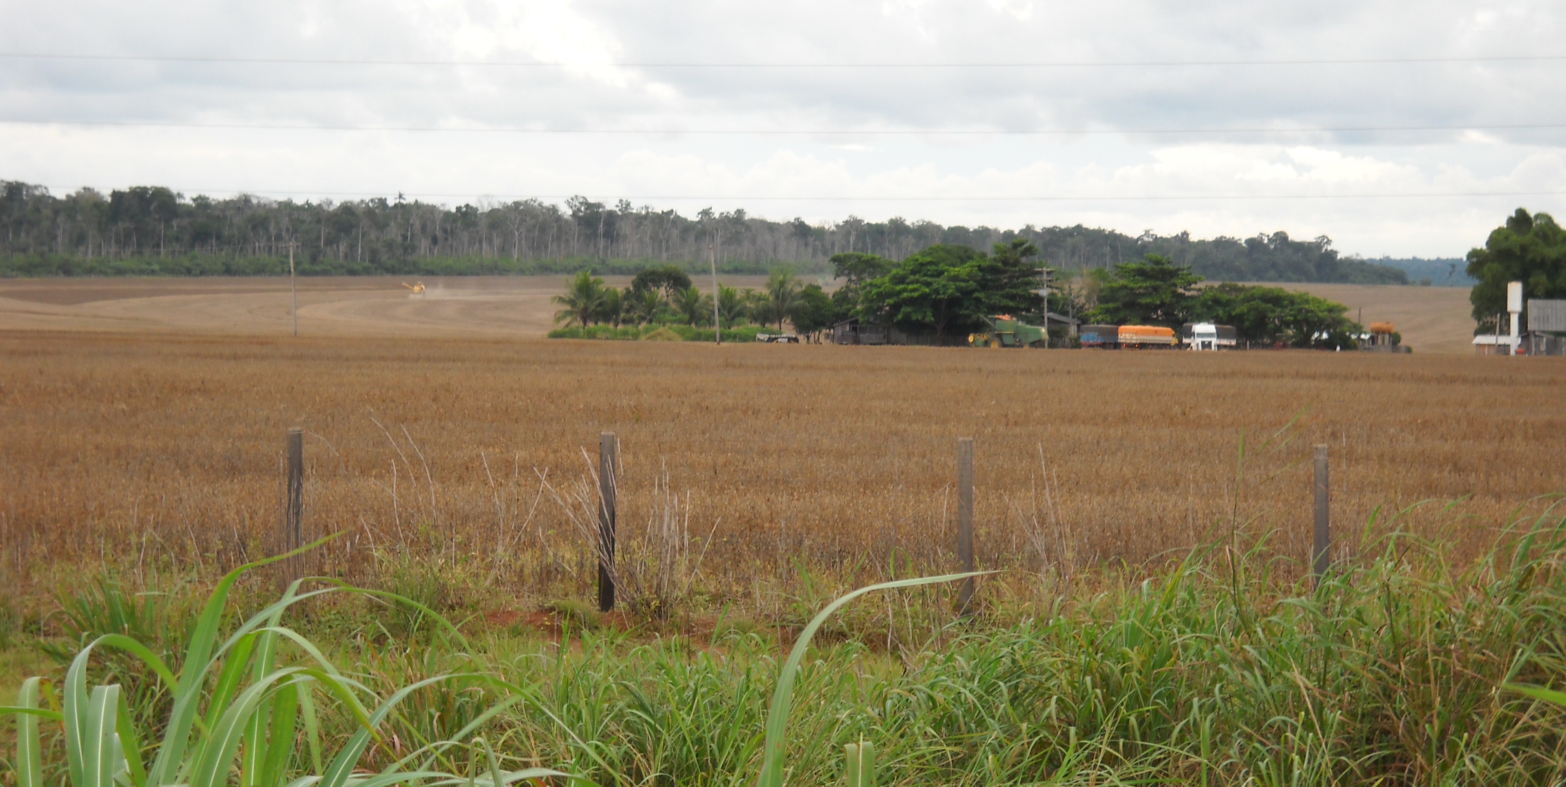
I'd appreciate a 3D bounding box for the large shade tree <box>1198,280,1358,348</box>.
[{"bbox_3d":[53.680,-8.310,487.000,17.500,7.450,13.500,0,1,0],"label":"large shade tree"}]

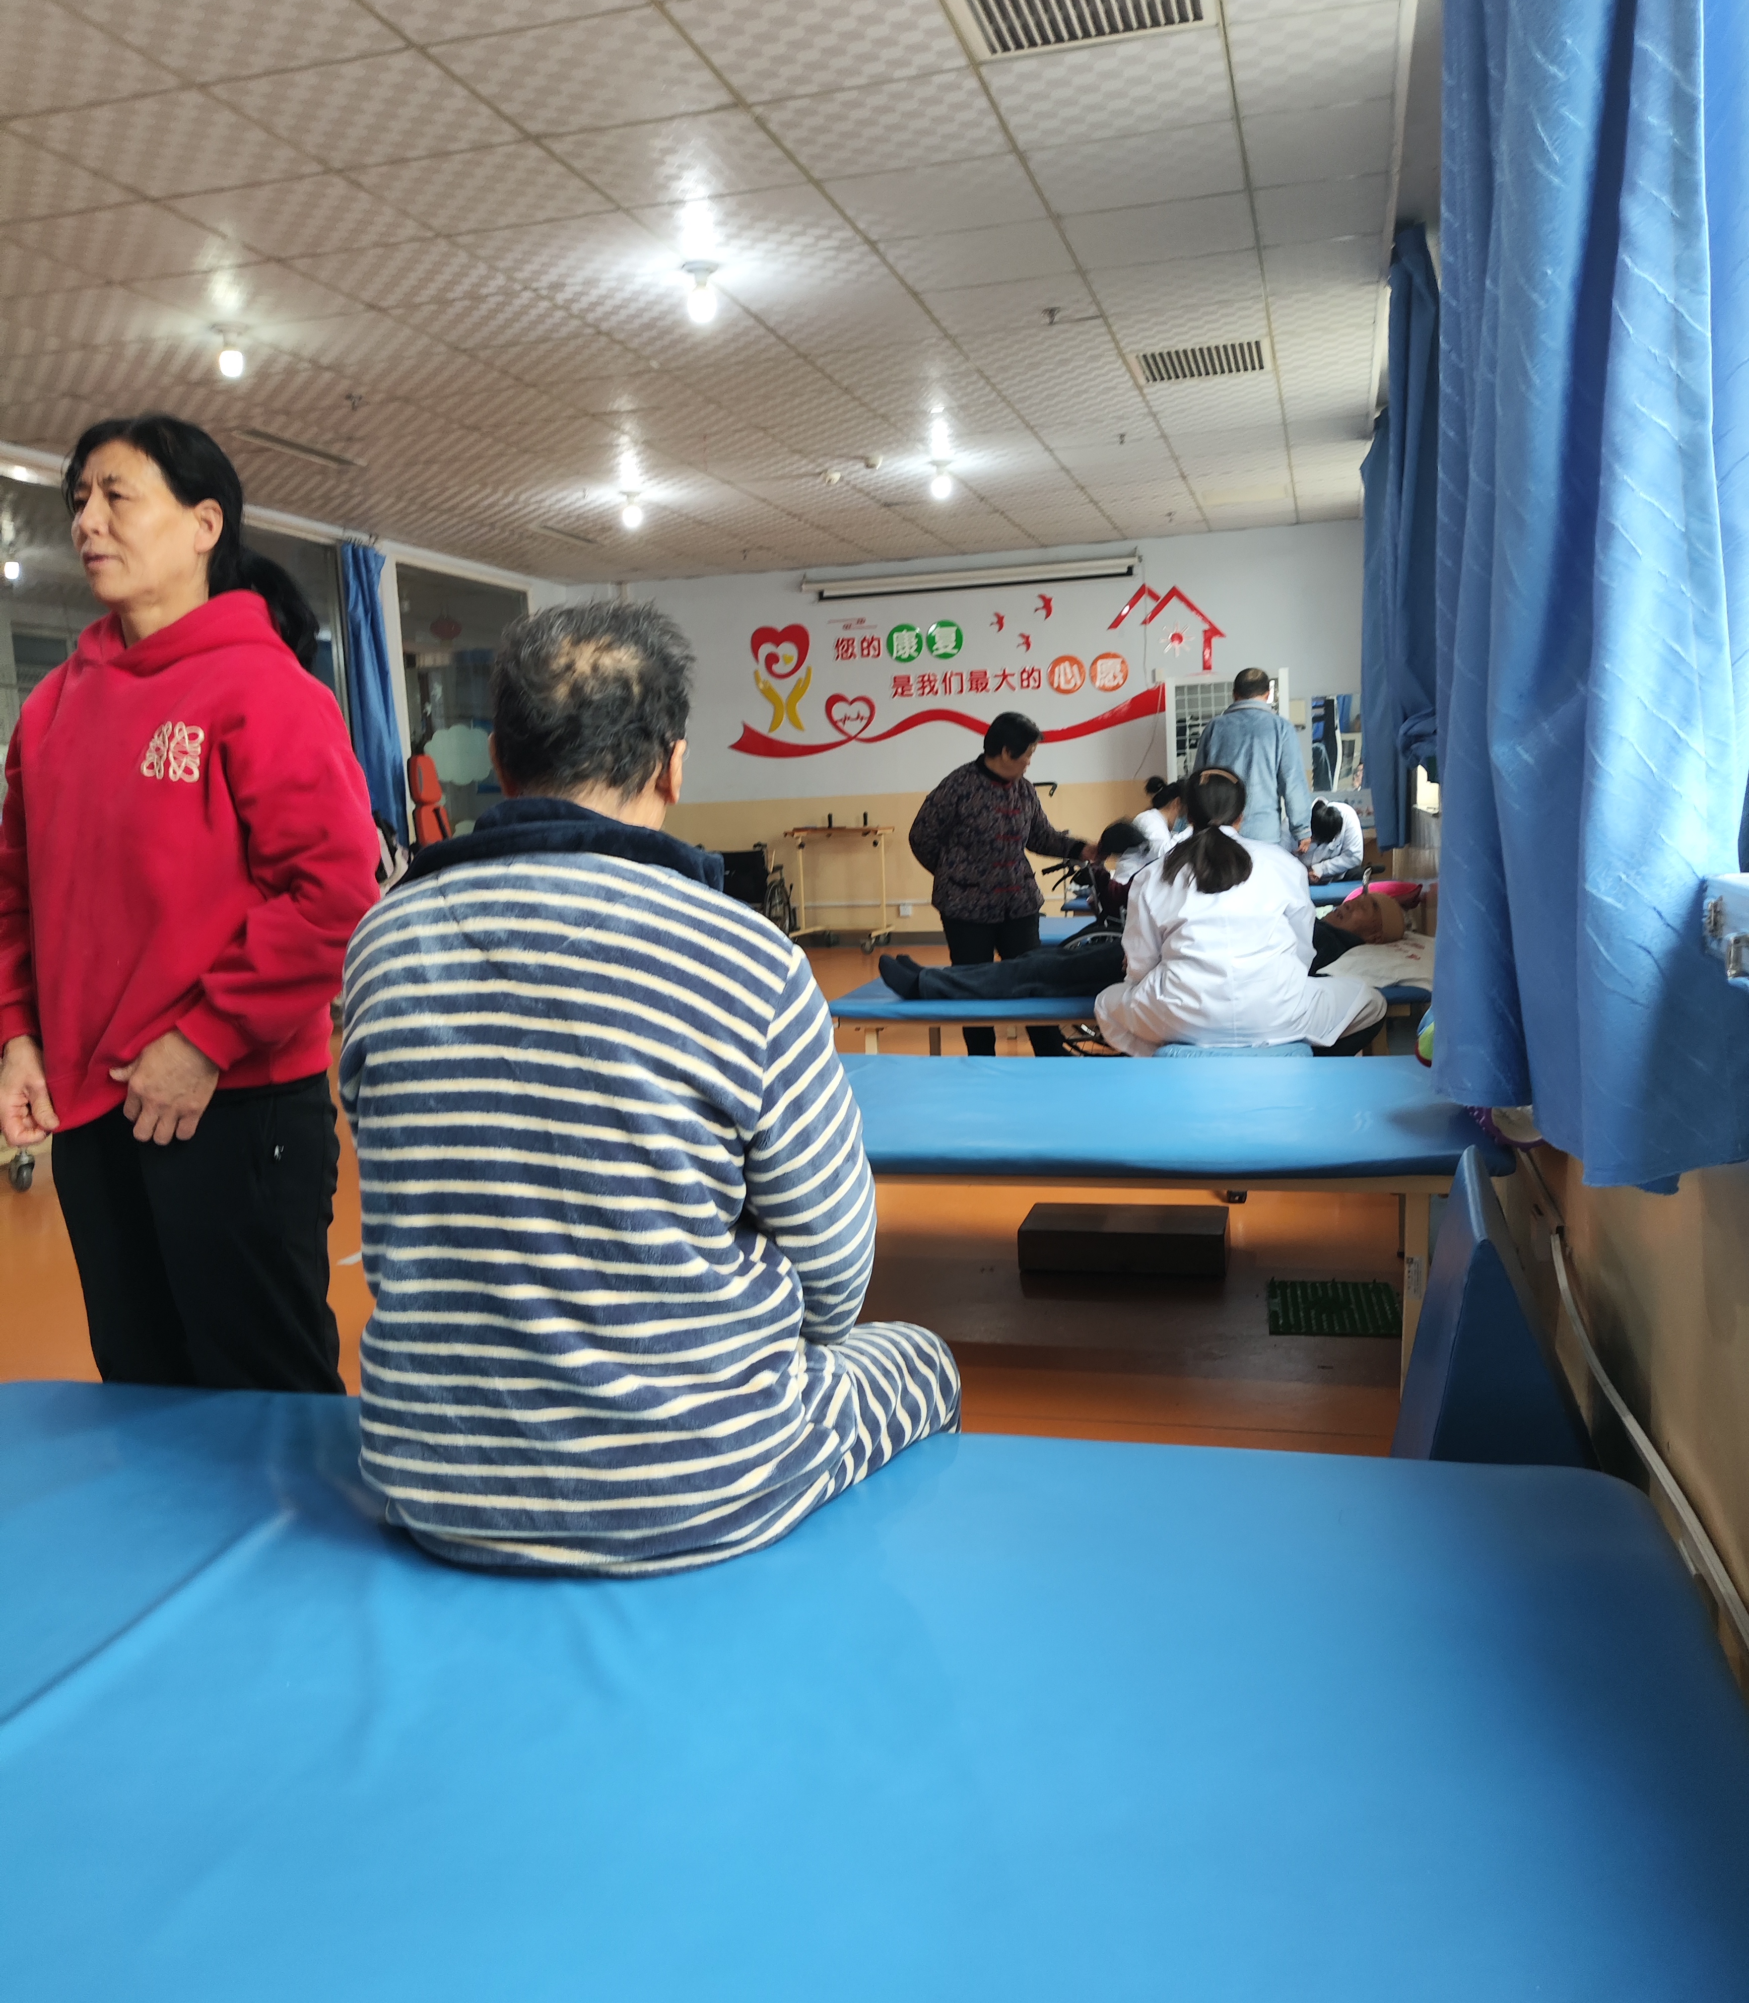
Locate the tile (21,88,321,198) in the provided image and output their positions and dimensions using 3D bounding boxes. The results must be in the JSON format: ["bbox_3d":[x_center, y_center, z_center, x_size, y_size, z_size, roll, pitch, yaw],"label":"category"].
[{"bbox_3d":[-1.865,-2.270,4.301,0.606,0.020,0.572,0,8,16],"label":"tile"}]

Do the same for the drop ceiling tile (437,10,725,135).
[{"bbox_3d":[-0.725,-2.367,4.124,0.605,0.018,0.595,0,8,16],"label":"drop ceiling tile"}]

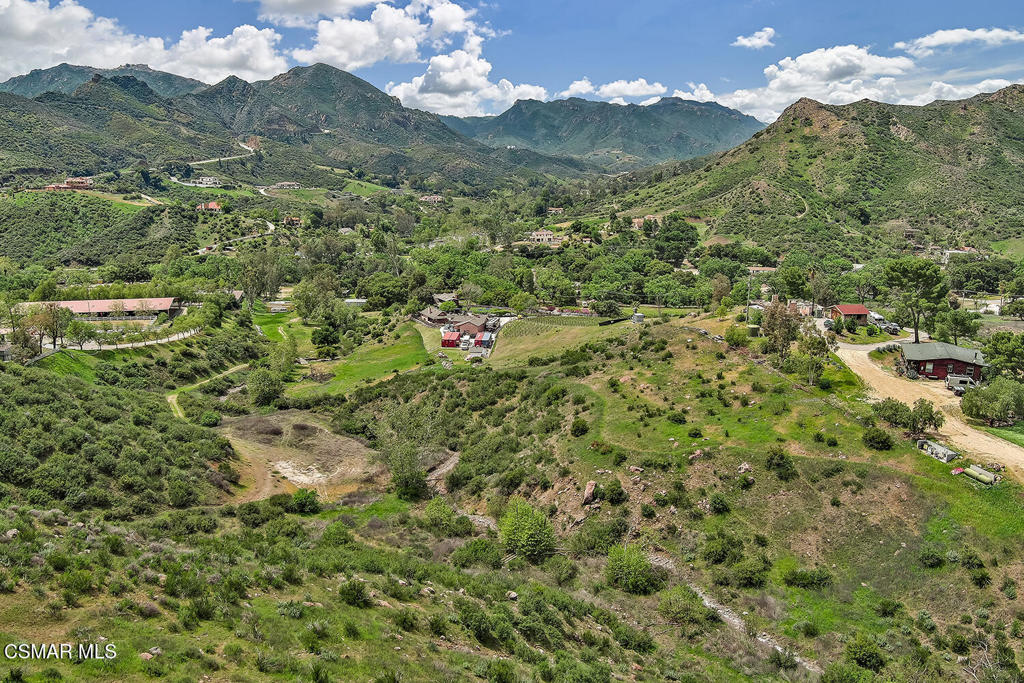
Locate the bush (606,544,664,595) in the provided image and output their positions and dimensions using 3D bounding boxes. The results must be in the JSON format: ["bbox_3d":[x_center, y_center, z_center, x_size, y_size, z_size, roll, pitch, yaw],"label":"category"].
[{"bbox_3d":[13.175,24.033,87.604,5.900,4.700,5.400,1,10,8],"label":"bush"}]

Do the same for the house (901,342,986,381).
[{"bbox_3d":[69.851,2.937,133.697,11.600,3.600,13.800,5,11,25],"label":"house"}]

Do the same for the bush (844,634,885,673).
[{"bbox_3d":[28.283,24.752,65.773,3.200,2.700,3.000,4,11,24],"label":"bush"}]

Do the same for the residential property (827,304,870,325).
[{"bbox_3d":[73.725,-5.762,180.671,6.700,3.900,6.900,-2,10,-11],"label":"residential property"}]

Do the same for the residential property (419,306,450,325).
[{"bbox_3d":[-26.707,-9.004,284.612,7.000,4.600,9.500,-6,12,-33],"label":"residential property"}]

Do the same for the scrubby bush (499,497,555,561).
[{"bbox_3d":[1.775,22.679,100.419,6.600,6.900,6.200,0,10,0],"label":"scrubby bush"}]

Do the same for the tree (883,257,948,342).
[{"bbox_3d":[78.070,-7.744,158.610,11.400,16.500,11.000,5,11,26],"label":"tree"}]

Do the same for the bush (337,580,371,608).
[{"bbox_3d":[-9.516,15.177,49.869,2.000,1.550,1.900,0,10,0],"label":"bush"}]

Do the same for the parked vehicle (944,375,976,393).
[{"bbox_3d":[69.982,6.462,127.832,4.800,2.000,1.900,3,10,17],"label":"parked vehicle"}]

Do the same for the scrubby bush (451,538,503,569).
[{"bbox_3d":[-3.873,22.846,89.756,5.400,2.900,4.200,0,10,0],"label":"scrubby bush"}]

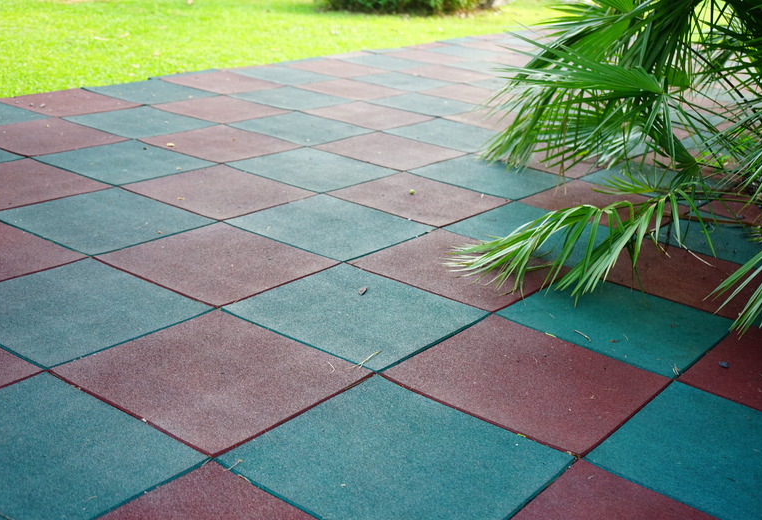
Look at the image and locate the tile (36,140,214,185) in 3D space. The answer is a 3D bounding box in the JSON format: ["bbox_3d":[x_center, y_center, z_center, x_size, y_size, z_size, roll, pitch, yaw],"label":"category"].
[{"bbox_3d":[-0.963,-0.362,3.531,0.500,0.030,0.500,18,24,33],"label":"tile"}]

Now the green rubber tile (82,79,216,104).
[{"bbox_3d":[-1.192,-0.866,4.875,0.500,0.030,0.500,18,24,32],"label":"green rubber tile"}]

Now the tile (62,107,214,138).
[{"bbox_3d":[-1.071,-0.611,4.187,0.500,0.030,0.500,18,24,33],"label":"tile"}]

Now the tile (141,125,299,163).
[{"bbox_3d":[-0.664,-0.479,3.912,0.500,0.030,0.500,18,24,33],"label":"tile"}]

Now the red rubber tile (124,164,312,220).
[{"bbox_3d":[-0.562,-0.234,3.303,0.500,0.030,0.500,18,24,32],"label":"red rubber tile"}]

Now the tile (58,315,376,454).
[{"bbox_3d":[-0.358,0.255,2.020,0.500,0.030,0.500,19,24,33],"label":"tile"}]

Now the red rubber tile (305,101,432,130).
[{"bbox_3d":[-0.064,-0.727,4.758,0.500,0.030,0.500,18,24,32],"label":"red rubber tile"}]

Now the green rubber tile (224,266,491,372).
[{"bbox_3d":[-0.059,0.143,2.389,0.500,0.030,0.500,18,24,32],"label":"green rubber tile"}]

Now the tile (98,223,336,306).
[{"bbox_3d":[-0.459,0.011,2.655,0.500,0.030,0.500,18,24,32],"label":"tile"}]

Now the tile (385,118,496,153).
[{"bbox_3d":[0.340,-0.582,4.401,0.500,0.030,0.500,18,24,33],"label":"tile"}]

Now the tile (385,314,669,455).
[{"bbox_3d":[0.338,0.276,2.120,0.500,0.030,0.500,18,24,32],"label":"tile"}]

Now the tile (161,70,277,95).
[{"bbox_3d":[-0.885,-0.991,5.285,0.500,0.030,0.500,18,24,32],"label":"tile"}]

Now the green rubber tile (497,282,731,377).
[{"bbox_3d":[0.637,0.163,2.496,0.500,0.030,0.500,18,24,32],"label":"green rubber tile"}]

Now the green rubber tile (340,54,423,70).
[{"bbox_3d":[0.033,-1.343,6.411,0.500,0.030,0.500,18,24,33],"label":"green rubber tile"}]

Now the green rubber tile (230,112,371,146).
[{"bbox_3d":[-0.370,-0.602,4.348,0.500,0.030,0.500,18,24,32],"label":"green rubber tile"}]

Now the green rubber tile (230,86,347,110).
[{"bbox_3d":[-0.478,-0.857,5.013,0.500,0.030,0.500,18,24,32],"label":"green rubber tile"}]

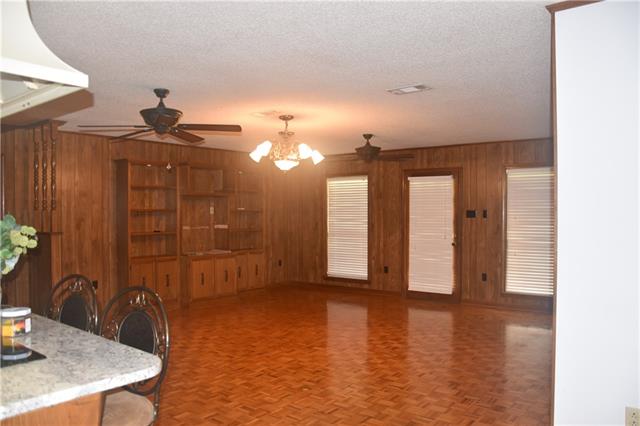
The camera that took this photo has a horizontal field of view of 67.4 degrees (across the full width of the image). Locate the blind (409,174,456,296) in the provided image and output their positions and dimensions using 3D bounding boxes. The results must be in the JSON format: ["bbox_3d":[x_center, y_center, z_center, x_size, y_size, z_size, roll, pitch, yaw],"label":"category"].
[{"bbox_3d":[1.772,0.351,7.676,0.752,1.843,0.060,0,1,35],"label":"blind"}]

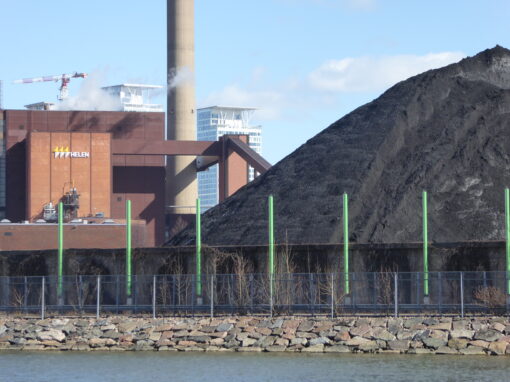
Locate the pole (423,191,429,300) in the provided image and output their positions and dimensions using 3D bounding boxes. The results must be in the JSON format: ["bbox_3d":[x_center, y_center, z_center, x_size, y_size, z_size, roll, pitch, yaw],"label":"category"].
[{"bbox_3d":[8.635,2.760,100.510,0.210,5.500,0.210,0,-3,0],"label":"pole"}]

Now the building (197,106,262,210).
[{"bbox_3d":[-15.626,7.712,1201.895,29.000,115.000,27.500,2,-4,-31],"label":"building"}]

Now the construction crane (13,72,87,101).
[{"bbox_3d":[-132.963,-5.699,1286.220,65.000,140.000,3.500,-3,-4,37],"label":"construction crane"}]

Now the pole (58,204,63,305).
[{"bbox_3d":[-10.812,3.353,110.622,0.210,5.430,0.210,0,-3,0],"label":"pole"}]

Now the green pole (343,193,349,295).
[{"bbox_3d":[4.705,2.868,102.554,0.210,5.510,0.210,0,-3,0],"label":"green pole"}]

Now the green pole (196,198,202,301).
[{"bbox_3d":[-3.007,3.136,106.564,0.210,5.410,0.210,0,-3,0],"label":"green pole"}]

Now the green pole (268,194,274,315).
[{"bbox_3d":[0.878,2.992,104.543,0.210,5.480,0.210,0,-3,0],"label":"green pole"}]

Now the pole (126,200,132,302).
[{"bbox_3d":[-6.865,3.241,108.570,0.210,5.420,0.210,0,-3,0],"label":"pole"}]

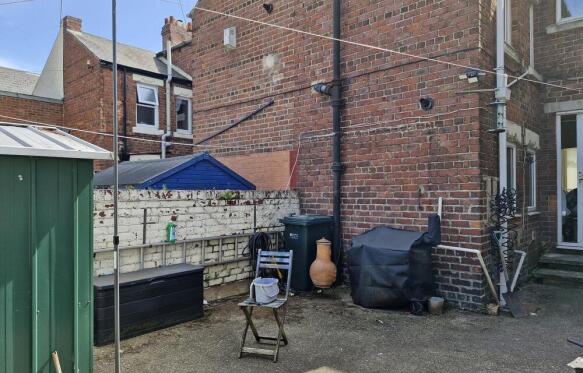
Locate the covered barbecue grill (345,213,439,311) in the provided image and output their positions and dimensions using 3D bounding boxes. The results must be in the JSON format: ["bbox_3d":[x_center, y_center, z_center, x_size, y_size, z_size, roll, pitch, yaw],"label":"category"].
[{"bbox_3d":[1.328,0.947,4.966,1.000,1.180,0.570,-1,-2,35],"label":"covered barbecue grill"}]

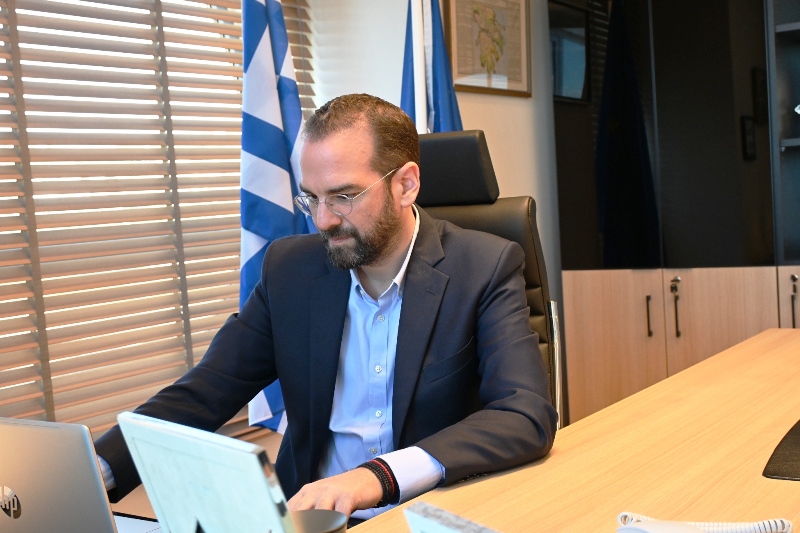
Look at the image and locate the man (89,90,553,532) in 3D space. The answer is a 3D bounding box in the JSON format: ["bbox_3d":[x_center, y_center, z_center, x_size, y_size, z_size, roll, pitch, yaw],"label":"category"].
[{"bbox_3d":[-0.060,0.381,1.499,0.680,1.280,0.700,-2,5,28],"label":"man"}]

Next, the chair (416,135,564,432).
[{"bbox_3d":[-0.029,0.408,1.572,0.660,1.230,0.680,-2,5,22],"label":"chair"}]

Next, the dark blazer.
[{"bbox_3d":[-0.033,0.226,1.524,0.630,0.640,0.540,-2,5,28],"label":"dark blazer"}]

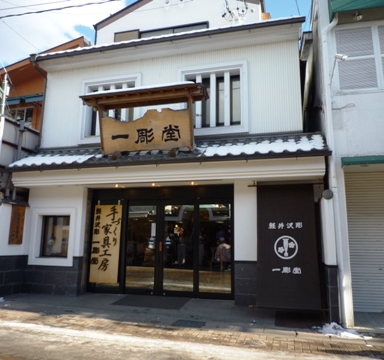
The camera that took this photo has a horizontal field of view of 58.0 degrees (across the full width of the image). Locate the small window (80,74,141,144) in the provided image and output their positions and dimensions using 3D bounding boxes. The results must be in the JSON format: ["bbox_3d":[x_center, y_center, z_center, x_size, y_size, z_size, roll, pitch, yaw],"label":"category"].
[{"bbox_3d":[-2.081,-1.795,8.837,1.686,1.705,0.176,-2,-10,16],"label":"small window"}]

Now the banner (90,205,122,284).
[{"bbox_3d":[-2.192,1.630,8.872,0.774,1.960,0.049,-2,-10,16],"label":"banner"}]

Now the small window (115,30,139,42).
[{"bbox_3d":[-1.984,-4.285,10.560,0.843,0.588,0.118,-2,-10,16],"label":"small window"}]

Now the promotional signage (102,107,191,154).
[{"bbox_3d":[-1.009,-1.024,7.402,2.009,0.902,0.088,-2,4,16],"label":"promotional signage"}]

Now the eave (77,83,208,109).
[{"bbox_3d":[-1.042,-1.689,7.407,2.715,0.412,0.706,-2,-10,16],"label":"eave"}]

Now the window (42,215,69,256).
[{"bbox_3d":[-3.430,1.376,8.628,0.882,1.068,0.127,-2,-10,16],"label":"window"}]

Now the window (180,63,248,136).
[{"bbox_3d":[0.474,-1.887,8.121,1.695,1.725,0.176,-2,-10,16],"label":"window"}]

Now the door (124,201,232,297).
[{"bbox_3d":[-0.344,1.618,8.418,2.764,2.332,0.118,-2,-10,16],"label":"door"}]

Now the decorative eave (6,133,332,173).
[{"bbox_3d":[-0.768,-0.626,7.701,7.154,0.862,1.176,-2,-10,16],"label":"decorative eave"}]

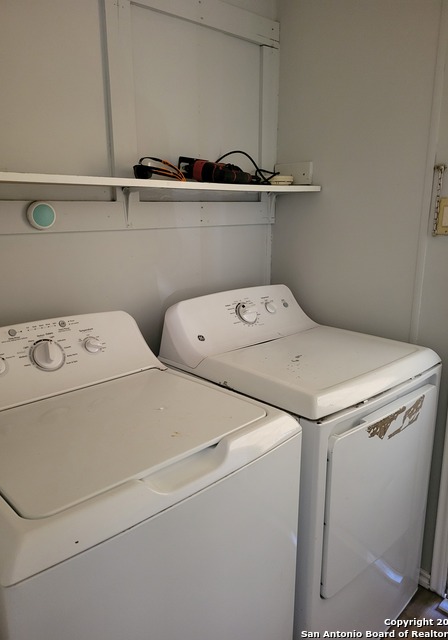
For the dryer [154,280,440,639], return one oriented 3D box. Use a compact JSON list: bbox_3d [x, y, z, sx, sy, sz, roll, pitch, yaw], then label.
[{"bbox_3d":[0.251,0.473,1.706,0.670,1.079,0.685,-12,17,-40],"label":"dryer"}]

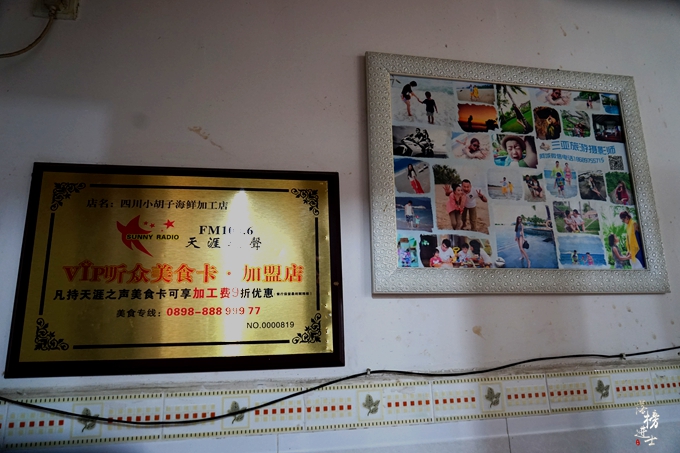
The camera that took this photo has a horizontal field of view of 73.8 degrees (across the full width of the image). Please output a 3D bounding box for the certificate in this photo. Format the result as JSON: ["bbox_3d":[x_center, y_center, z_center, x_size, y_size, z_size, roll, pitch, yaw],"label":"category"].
[{"bbox_3d":[-0.285,0.073,0.864,0.588,0.391,0.022,1,-13,-10],"label":"certificate"}]

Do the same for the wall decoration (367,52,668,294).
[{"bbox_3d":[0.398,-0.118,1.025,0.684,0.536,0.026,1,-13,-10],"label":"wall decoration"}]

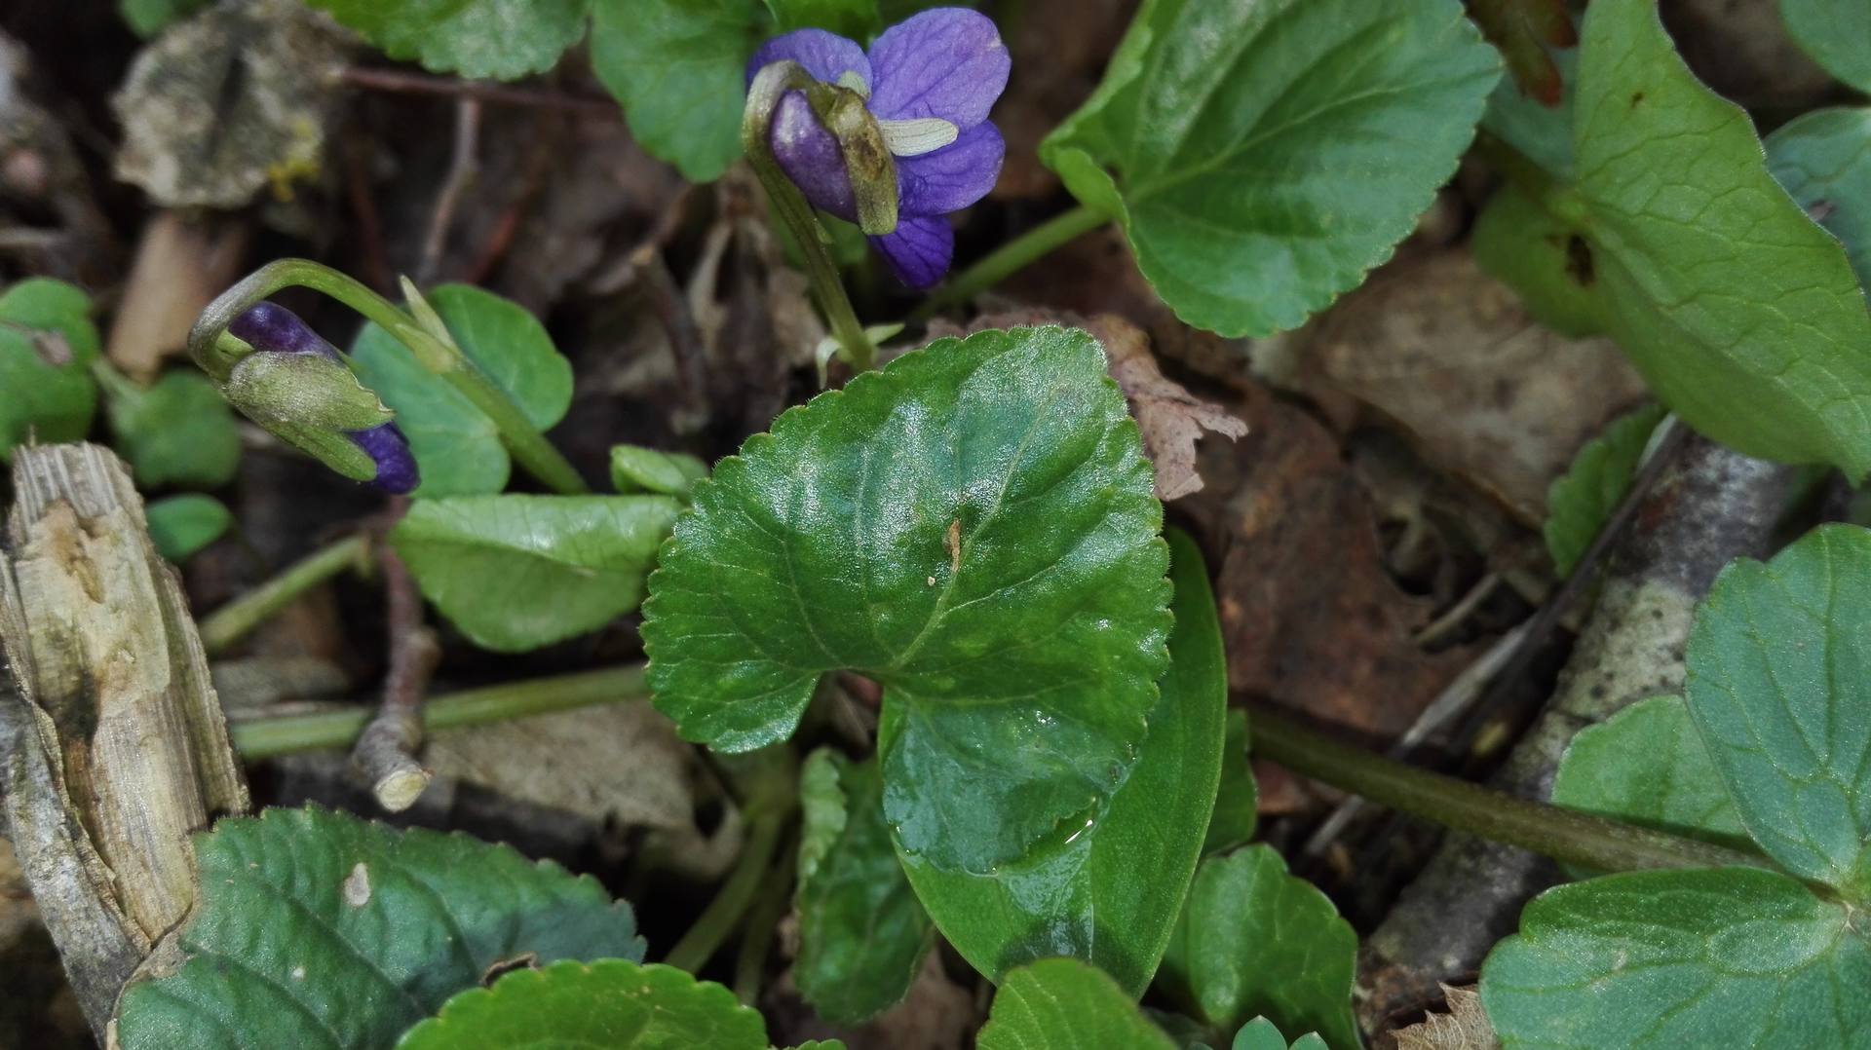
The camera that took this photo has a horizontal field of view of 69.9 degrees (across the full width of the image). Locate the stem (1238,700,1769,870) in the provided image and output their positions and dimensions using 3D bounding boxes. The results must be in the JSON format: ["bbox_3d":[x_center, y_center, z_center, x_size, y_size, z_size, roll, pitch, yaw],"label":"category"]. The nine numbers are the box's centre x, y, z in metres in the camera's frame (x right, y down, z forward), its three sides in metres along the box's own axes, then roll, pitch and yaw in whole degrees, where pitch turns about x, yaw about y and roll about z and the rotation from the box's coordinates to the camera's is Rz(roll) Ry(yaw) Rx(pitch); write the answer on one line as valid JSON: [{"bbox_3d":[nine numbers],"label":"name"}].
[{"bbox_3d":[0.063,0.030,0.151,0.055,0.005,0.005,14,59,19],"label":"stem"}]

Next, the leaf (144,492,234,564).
[{"bbox_3d":[-0.100,0.000,0.179,0.011,0.004,0.011,-20,62,-11],"label":"leaf"}]

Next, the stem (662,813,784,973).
[{"bbox_3d":[-0.022,0.039,0.144,0.004,0.004,0.020,33,87,19],"label":"stem"}]

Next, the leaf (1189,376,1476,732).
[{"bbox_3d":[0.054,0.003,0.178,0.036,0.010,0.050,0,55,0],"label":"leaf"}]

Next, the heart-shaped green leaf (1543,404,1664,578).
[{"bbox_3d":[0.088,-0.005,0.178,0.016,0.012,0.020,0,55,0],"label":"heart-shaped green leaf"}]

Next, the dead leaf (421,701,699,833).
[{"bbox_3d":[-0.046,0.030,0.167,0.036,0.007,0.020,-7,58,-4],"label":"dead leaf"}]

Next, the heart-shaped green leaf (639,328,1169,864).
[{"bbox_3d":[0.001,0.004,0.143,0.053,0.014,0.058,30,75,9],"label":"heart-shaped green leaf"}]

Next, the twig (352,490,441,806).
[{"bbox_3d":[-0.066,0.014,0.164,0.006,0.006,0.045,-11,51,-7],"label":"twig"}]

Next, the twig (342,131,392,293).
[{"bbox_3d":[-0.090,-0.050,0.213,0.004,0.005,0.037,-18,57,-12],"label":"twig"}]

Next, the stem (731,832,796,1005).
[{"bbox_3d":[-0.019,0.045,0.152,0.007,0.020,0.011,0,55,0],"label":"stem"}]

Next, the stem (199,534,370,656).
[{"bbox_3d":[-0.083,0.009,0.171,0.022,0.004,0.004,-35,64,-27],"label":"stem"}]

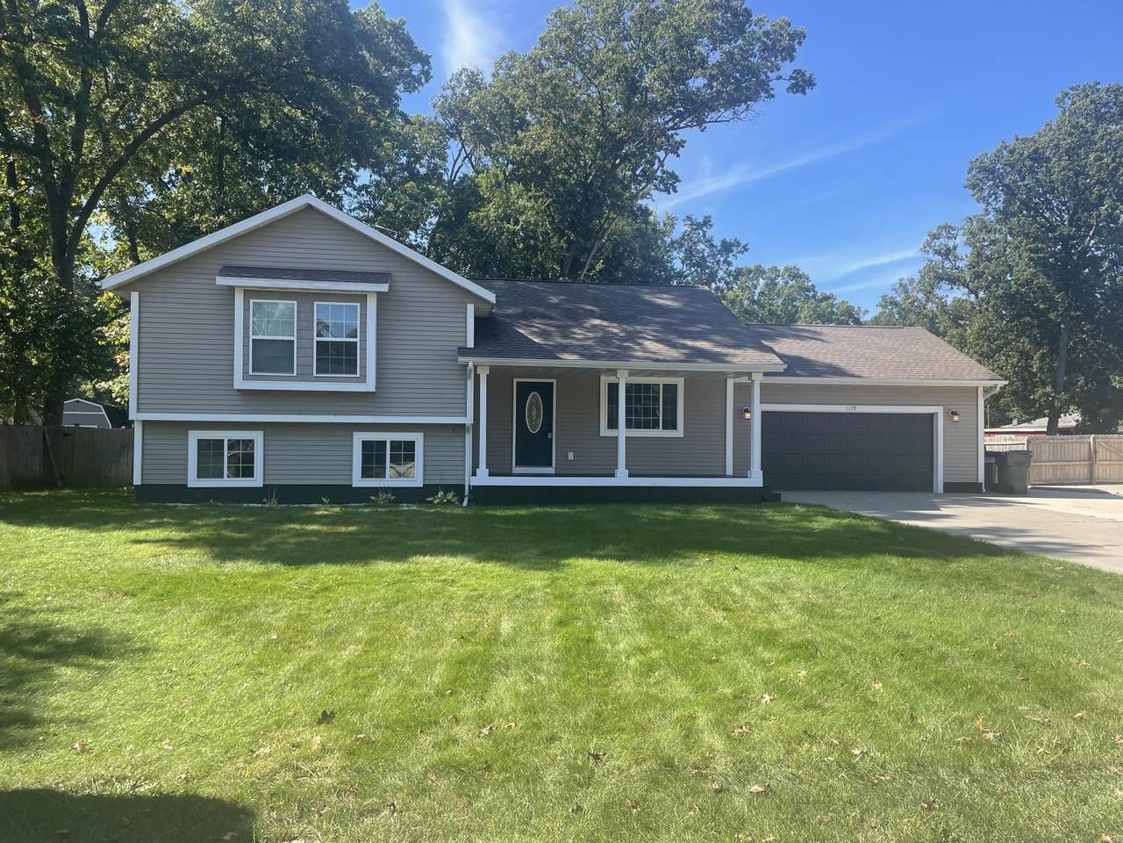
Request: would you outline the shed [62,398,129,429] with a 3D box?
[{"bbox_3d":[-22.498,0.519,40.394,3.100,3.030,3.500,1,-1,-10],"label":"shed"}]

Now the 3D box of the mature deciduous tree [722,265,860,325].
[{"bbox_3d":[15.835,-4.031,57.868,10.300,13.600,10.300,1,-1,0],"label":"mature deciduous tree"}]

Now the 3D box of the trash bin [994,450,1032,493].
[{"bbox_3d":[11.873,1.337,22.264,0.640,1.120,0.720,1,-1,-8],"label":"trash bin"}]

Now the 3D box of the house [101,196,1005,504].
[{"bbox_3d":[0.807,-1.305,22.688,21.390,6.371,9.576,1,-1,-8],"label":"house"}]

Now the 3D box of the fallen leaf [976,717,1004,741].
[{"bbox_3d":[2.173,1.563,4.276,0.130,0.060,0.110,1,-1,0],"label":"fallen leaf"}]

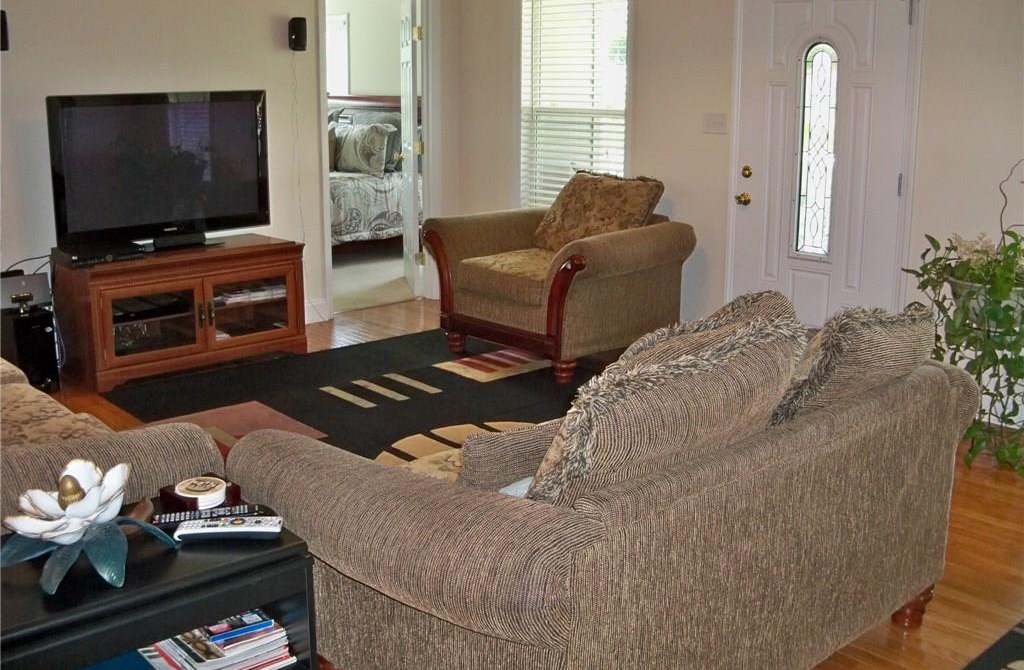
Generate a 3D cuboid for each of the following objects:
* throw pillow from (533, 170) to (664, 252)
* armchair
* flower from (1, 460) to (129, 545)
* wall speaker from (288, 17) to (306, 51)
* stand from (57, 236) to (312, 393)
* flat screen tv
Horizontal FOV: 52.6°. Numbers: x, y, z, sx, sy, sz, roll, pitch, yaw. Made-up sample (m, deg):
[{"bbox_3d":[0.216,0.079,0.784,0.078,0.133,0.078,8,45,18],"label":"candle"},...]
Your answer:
[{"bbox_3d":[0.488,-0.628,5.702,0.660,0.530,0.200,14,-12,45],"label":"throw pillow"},{"bbox_3d":[0.268,-0.336,5.728,1.020,0.880,1.210,-13,19,-42],"label":"armchair"},{"bbox_3d":[-0.903,0.345,2.109,0.250,0.140,0.230,0,14,0],"label":"flower"},{"bbox_3d":[-1.250,-1.753,6.042,0.100,0.185,0.110,-2,14,-8],"label":"wall speaker"},{"bbox_3d":[-1.774,-0.162,5.585,1.150,0.610,0.580,-11,18,-39],"label":"stand"},{"bbox_3d":[-1.819,-0.868,5.462,1.180,0.800,0.200,-12,18,-40],"label":"flat screen tv"}]

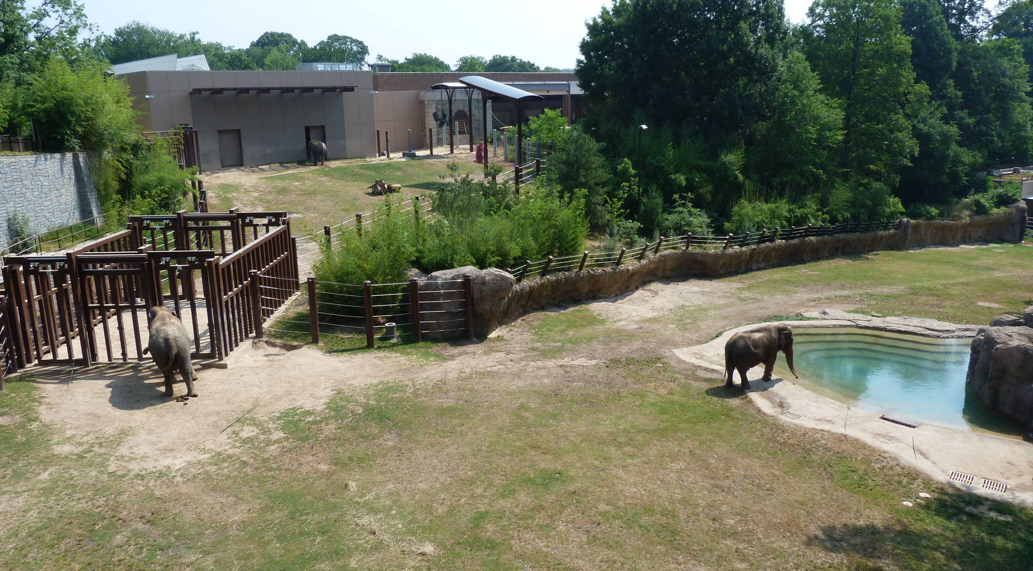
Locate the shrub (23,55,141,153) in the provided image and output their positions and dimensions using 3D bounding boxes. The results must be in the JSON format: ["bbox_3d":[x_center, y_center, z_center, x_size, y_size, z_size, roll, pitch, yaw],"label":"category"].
[{"bbox_3d":[-28.998,-11.894,49.595,7.200,5.933,5.000,-9,16,-28],"label":"shrub"}]

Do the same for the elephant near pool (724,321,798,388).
[{"bbox_3d":[9.344,2.611,28.599,2.950,2.300,1.100,-7,15,-22],"label":"elephant near pool"}]

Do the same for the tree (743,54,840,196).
[{"bbox_3d":[23.059,-12.940,61.694,7.800,11.969,7.000,4,15,20],"label":"tree"}]

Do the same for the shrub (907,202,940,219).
[{"bbox_3d":[31.930,-5.760,58.520,2.330,1.580,1.870,7,15,28],"label":"shrub"}]

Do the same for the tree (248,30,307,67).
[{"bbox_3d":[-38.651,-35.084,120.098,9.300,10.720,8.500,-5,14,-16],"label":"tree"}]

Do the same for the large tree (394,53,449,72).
[{"bbox_3d":[-17.790,-36.190,141.330,10.370,14.870,9.850,-2,14,-7],"label":"large tree"}]

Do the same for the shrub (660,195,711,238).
[{"bbox_3d":[11.020,-4.350,48.530,3.330,3.010,2.830,2,14,13],"label":"shrub"}]

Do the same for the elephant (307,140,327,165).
[{"bbox_3d":[-18.931,-12.766,71.623,1.400,2.400,2.900,-7,15,-23],"label":"elephant"}]

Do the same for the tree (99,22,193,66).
[{"bbox_3d":[-54.780,-30.030,111.360,12.370,17.890,10.510,-7,15,-24],"label":"tree"}]

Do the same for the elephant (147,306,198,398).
[{"bbox_3d":[-12.486,2.432,27.370,1.400,2.500,3.000,-6,15,-20],"label":"elephant"}]

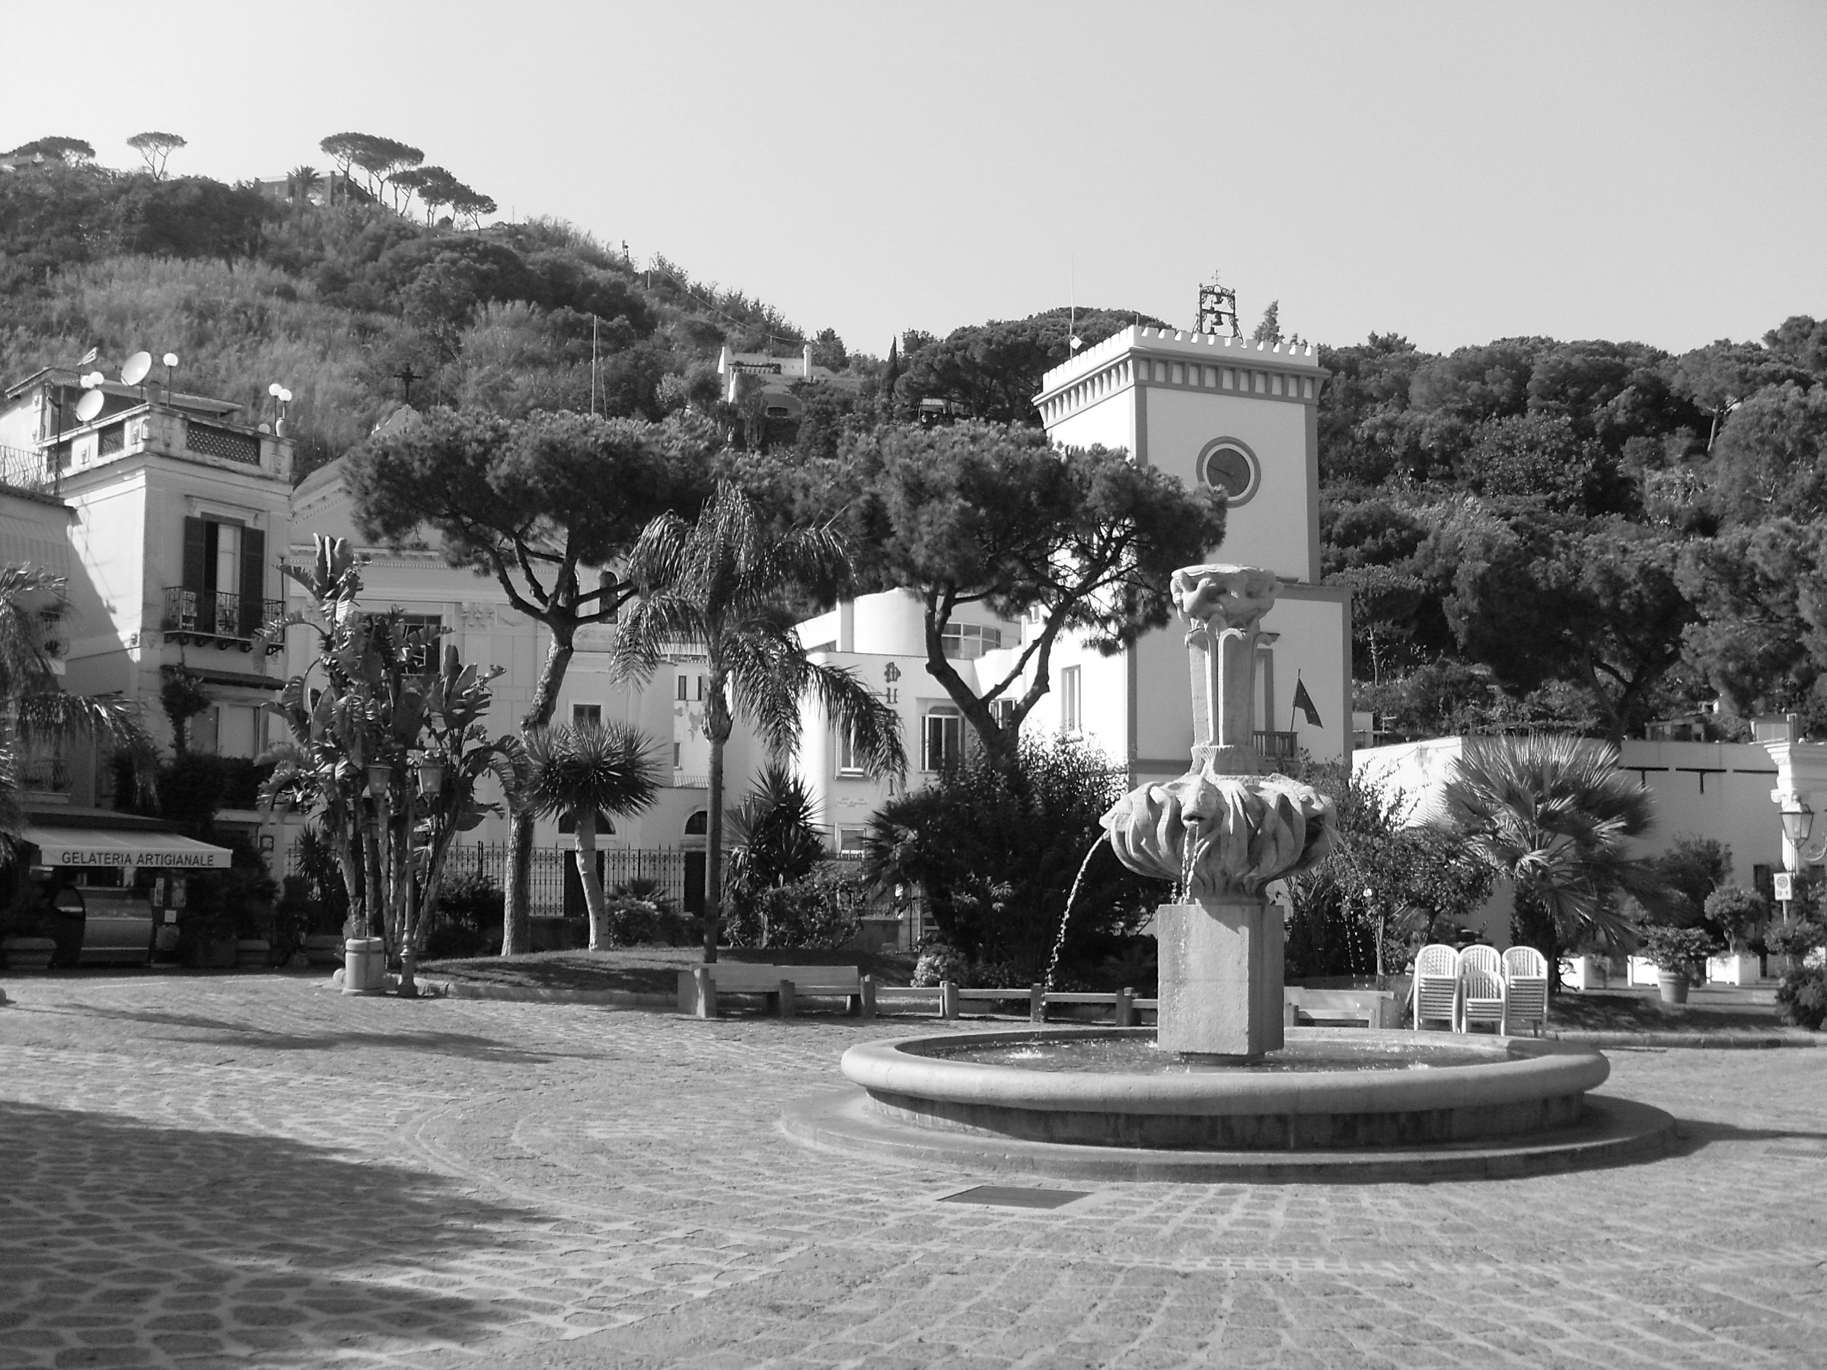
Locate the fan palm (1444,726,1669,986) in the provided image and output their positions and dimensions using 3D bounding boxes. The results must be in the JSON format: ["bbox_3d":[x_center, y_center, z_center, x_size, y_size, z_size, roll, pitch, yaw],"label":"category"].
[{"bbox_3d":[9.431,2.653,29.886,3.300,3.850,3.300,0,-6,0],"label":"fan palm"}]

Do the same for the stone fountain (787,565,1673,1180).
[{"bbox_3d":[2.362,1.194,15.573,6.550,4.400,6.550,-1,-7,9],"label":"stone fountain"}]

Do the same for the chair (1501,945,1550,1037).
[{"bbox_3d":[6.935,3.566,22.740,0.560,1.250,0.680,-1,-7,10],"label":"chair"}]

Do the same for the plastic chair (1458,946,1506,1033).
[{"bbox_3d":[6.413,3.542,22.642,0.540,1.280,0.720,-2,-7,11],"label":"plastic chair"}]

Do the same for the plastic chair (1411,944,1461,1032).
[{"bbox_3d":[5.975,3.588,22.939,0.560,1.260,0.680,-2,-7,11],"label":"plastic chair"}]

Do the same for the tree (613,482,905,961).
[{"bbox_3d":[-2.504,0.802,35.133,4.900,8.500,4.800,0,-6,0],"label":"tree"}]

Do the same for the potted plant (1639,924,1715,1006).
[{"bbox_3d":[10.771,3.950,28.330,1.070,1.130,1.050,0,-6,0],"label":"potted plant"}]

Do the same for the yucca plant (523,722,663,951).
[{"bbox_3d":[-6.157,2.969,38.916,2.600,4.450,2.600,0,-6,0],"label":"yucca plant"}]

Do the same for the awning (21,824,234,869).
[{"bbox_3d":[-14.845,3.083,37.902,3.450,0.780,2.000,5,-8,-38],"label":"awning"}]

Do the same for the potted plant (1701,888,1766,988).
[{"bbox_3d":[14.196,4.329,34.726,1.100,1.750,1.050,0,-6,0],"label":"potted plant"}]

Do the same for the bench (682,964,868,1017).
[{"bbox_3d":[-2.205,4.857,31.857,2.950,0.860,0.700,0,-6,-2],"label":"bench"}]

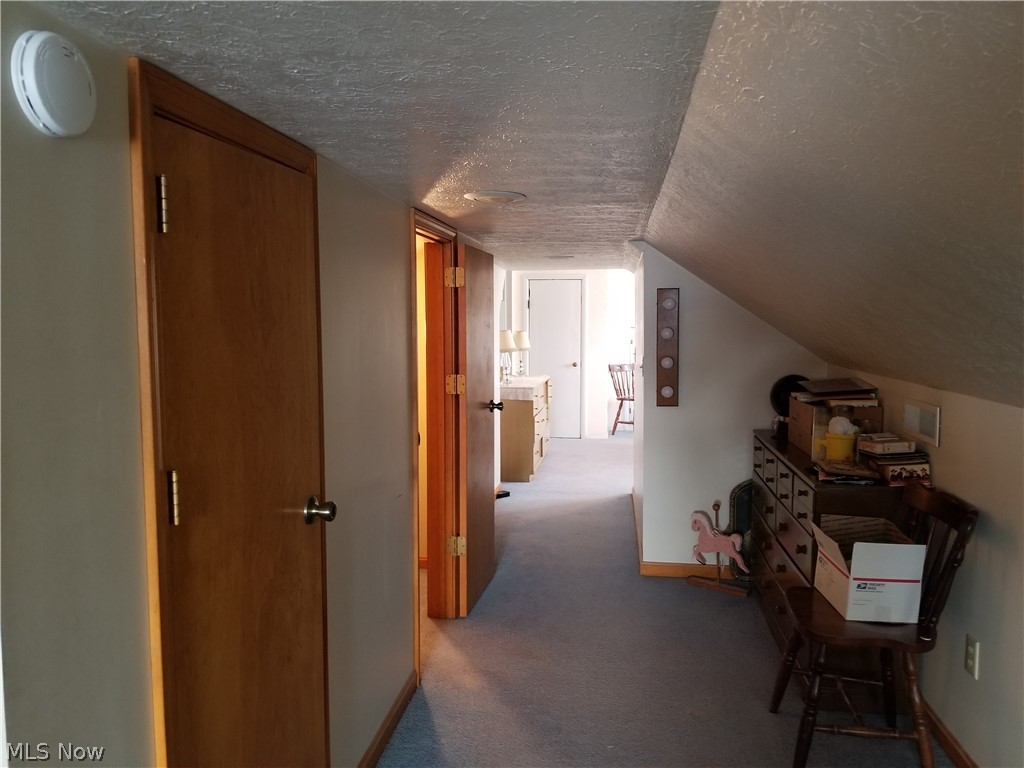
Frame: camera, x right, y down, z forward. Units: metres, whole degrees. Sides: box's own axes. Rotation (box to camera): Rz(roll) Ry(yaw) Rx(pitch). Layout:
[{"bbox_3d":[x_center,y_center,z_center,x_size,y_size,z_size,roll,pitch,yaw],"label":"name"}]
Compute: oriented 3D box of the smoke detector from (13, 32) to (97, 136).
[{"bbox_3d":[-0.594,-0.395,1.014,0.035,0.132,0.132,1,5,8],"label":"smoke detector"}]

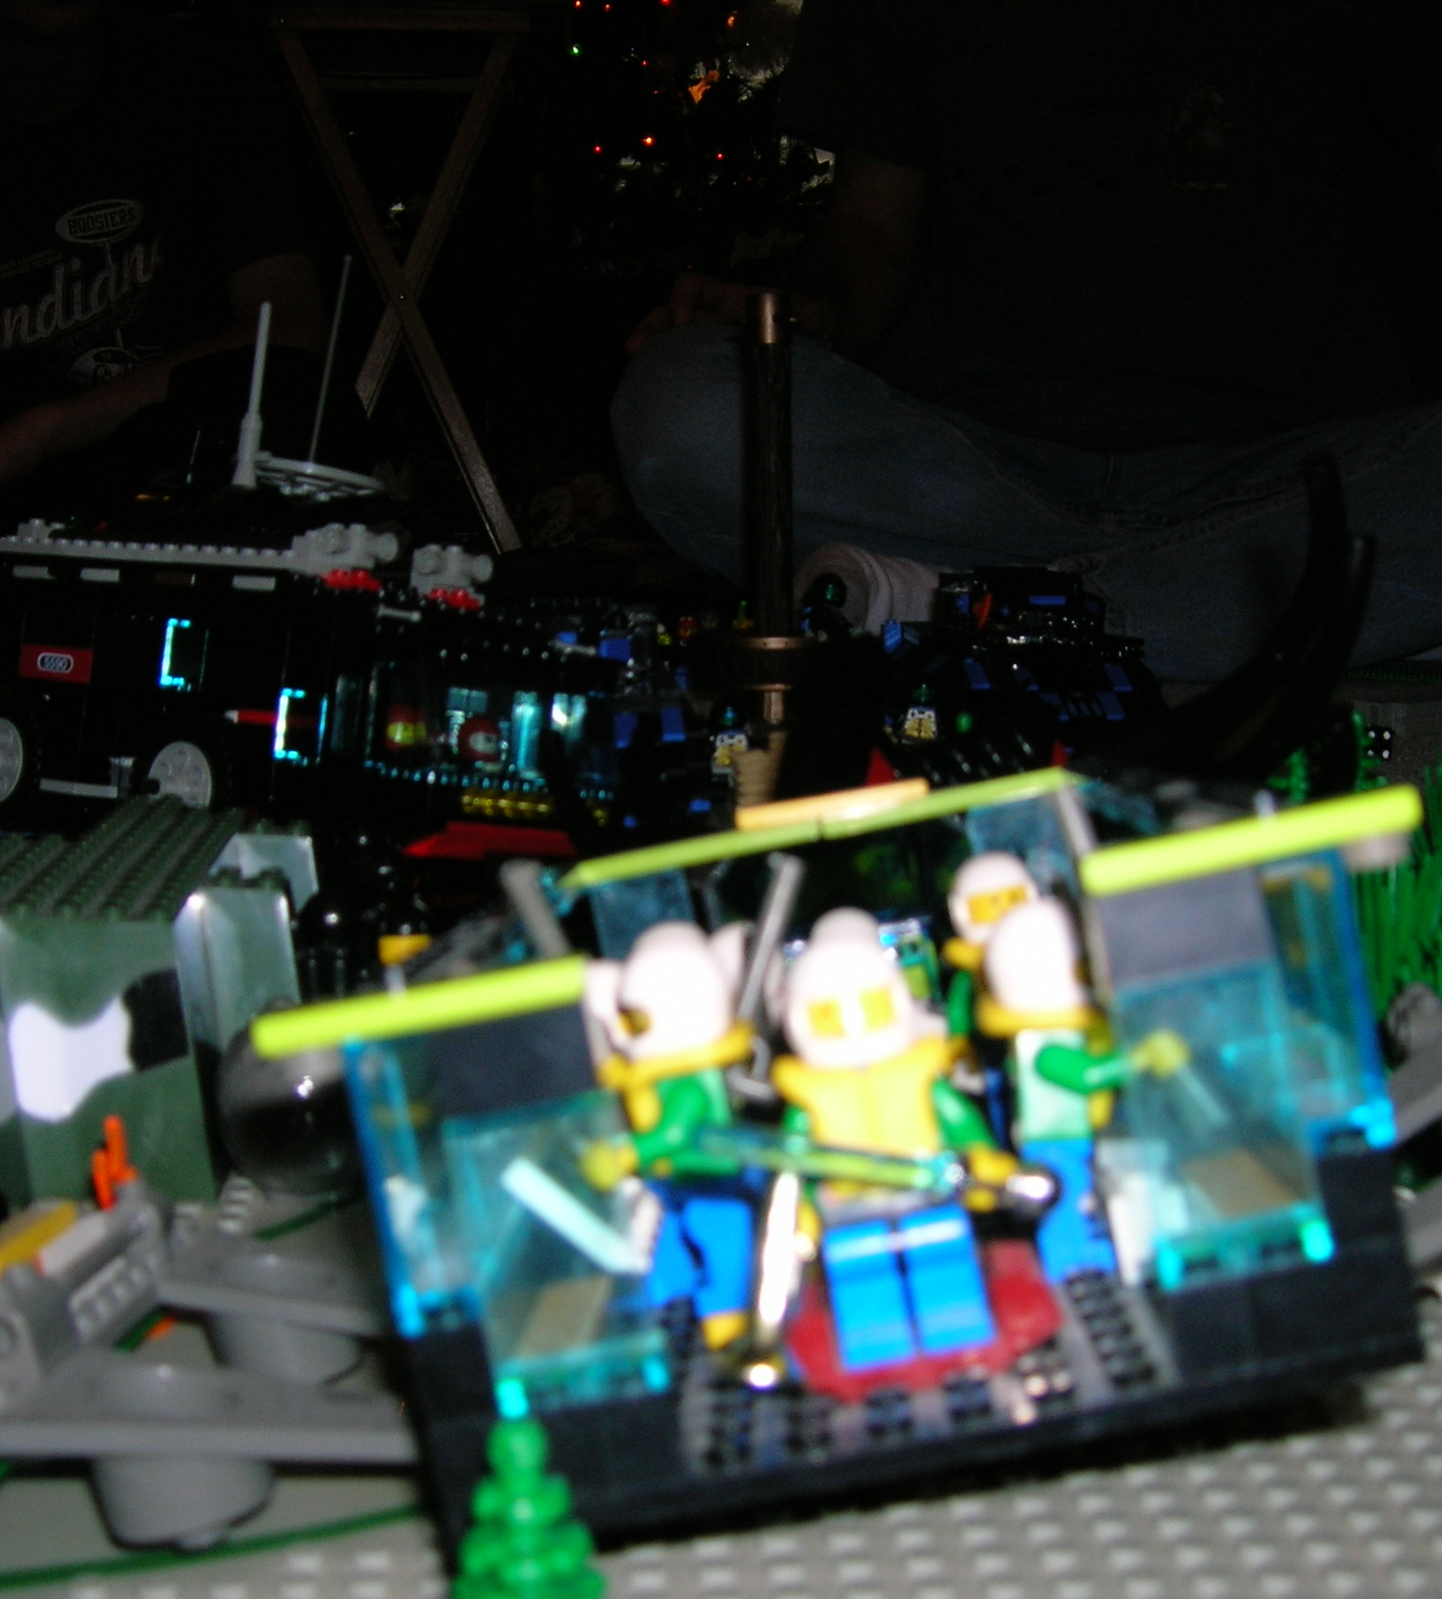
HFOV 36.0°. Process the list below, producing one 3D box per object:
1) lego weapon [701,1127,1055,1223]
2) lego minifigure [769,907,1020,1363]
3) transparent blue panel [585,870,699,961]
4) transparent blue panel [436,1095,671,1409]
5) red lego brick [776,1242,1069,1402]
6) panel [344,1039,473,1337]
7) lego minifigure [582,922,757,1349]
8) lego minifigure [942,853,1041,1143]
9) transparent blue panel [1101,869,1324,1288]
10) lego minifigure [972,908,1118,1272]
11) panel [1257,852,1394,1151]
[{"bbox_3d":[0.015,0.036,0.221,0.036,0.006,0.005,8,0,-1],"label":"lego weapon"},{"bbox_3d":[0.018,0.034,0.230,0.024,0.044,0.017,-11,2,3],"label":"lego minifigure"},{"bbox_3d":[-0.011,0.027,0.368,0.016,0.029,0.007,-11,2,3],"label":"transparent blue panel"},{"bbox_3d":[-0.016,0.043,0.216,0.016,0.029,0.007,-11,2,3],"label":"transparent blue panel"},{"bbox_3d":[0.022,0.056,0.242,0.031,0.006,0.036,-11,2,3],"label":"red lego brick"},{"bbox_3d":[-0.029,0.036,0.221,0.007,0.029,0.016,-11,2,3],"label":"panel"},{"bbox_3d":[-0.005,0.038,0.262,0.019,0.044,0.022,-8,2,-13],"label":"lego minifigure"},{"bbox_3d":[0.042,0.030,0.323,0.022,0.043,0.016,-11,2,3],"label":"lego minifigure"},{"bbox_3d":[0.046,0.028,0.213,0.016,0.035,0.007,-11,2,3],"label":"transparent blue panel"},{"bbox_3d":[0.042,0.033,0.260,0.019,0.043,0.022,-7,2,5],"label":"lego minifigure"},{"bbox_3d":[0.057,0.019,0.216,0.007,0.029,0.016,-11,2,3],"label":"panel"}]

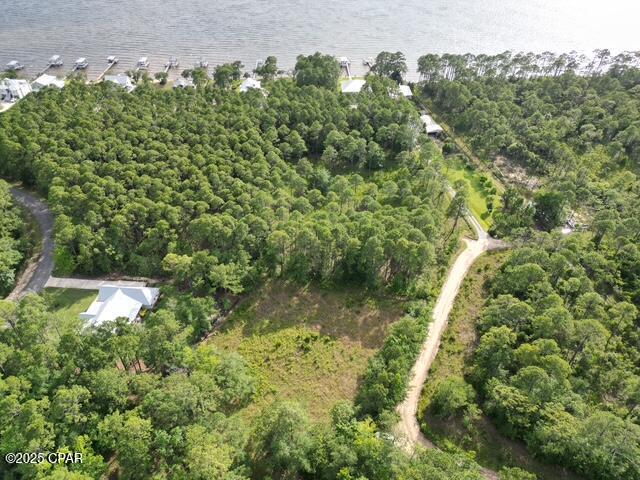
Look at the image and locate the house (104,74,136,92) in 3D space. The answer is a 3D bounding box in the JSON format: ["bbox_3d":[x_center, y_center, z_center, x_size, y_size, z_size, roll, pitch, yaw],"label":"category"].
[{"bbox_3d":[-120.520,-94.330,267.940,15.070,6.380,11.060,-4,39,-5],"label":"house"}]

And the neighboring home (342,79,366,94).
[{"bbox_3d":[20.910,-91.640,265.560,15.230,5.190,11.470,-1,39,-2],"label":"neighboring home"}]

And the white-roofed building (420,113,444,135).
[{"bbox_3d":[56.400,-58.030,223.840,8.490,4.450,16.840,0,39,0],"label":"white-roofed building"}]

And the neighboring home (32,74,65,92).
[{"bbox_3d":[-163.490,-94.510,268.160,13.770,6.380,12.270,-4,39,-5],"label":"neighboring home"}]

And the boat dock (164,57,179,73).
[{"bbox_3d":[-100.780,-119.570,302.690,7.990,4.870,17.780,-3,39,-4],"label":"boat dock"}]

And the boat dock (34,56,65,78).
[{"bbox_3d":[-181.350,-115.990,298.000,8.150,5.210,37.650,-4,39,-5],"label":"boat dock"}]

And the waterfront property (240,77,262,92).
[{"bbox_3d":[-41.030,-93.000,266.870,12.190,5.660,11.610,-3,39,-3],"label":"waterfront property"}]

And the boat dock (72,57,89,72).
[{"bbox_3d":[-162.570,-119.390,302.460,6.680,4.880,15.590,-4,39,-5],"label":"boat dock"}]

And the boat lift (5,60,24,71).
[{"bbox_3d":[-208.350,-118.770,303.230,8.000,4.800,8.600,-1,40,-2],"label":"boat lift"}]

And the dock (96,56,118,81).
[{"bbox_3d":[-141.170,-114.670,296.450,6.770,5.110,34.430,-3,39,-4],"label":"dock"}]

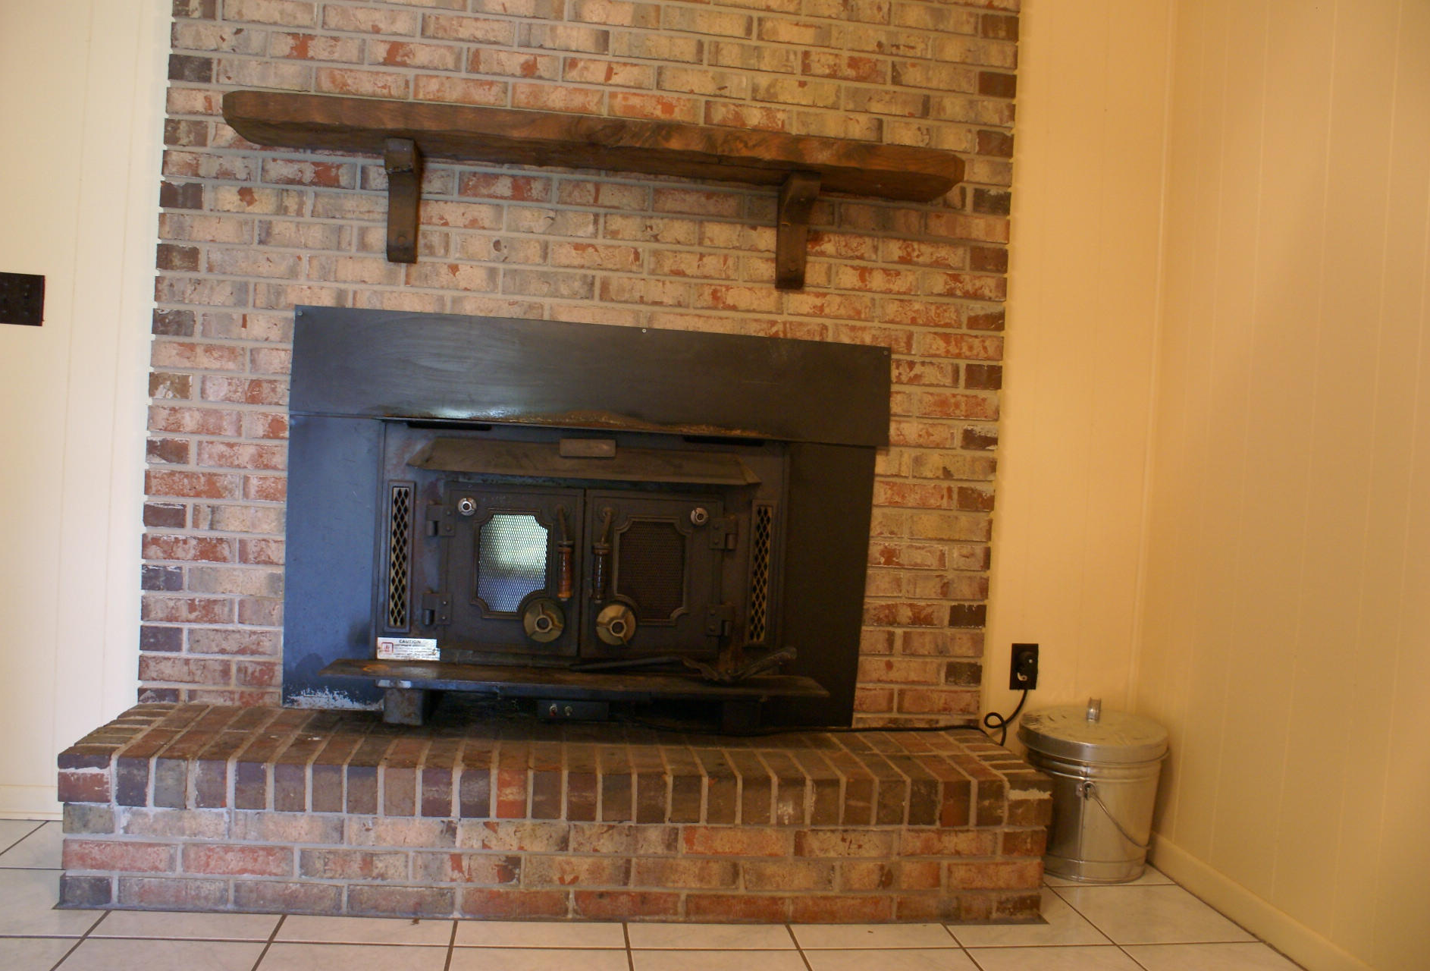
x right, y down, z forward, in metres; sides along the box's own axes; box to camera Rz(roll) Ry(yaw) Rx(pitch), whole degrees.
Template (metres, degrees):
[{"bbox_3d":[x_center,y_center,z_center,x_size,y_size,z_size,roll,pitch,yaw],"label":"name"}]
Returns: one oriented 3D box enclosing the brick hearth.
[{"bbox_3d":[-0.273,0.672,2.237,1.865,0.296,0.396,3,1,-7],"label":"brick hearth"}]

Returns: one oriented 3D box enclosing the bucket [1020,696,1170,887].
[{"bbox_3d":[0.869,0.686,2.531,0.351,0.390,0.351,3,1,0],"label":"bucket"}]

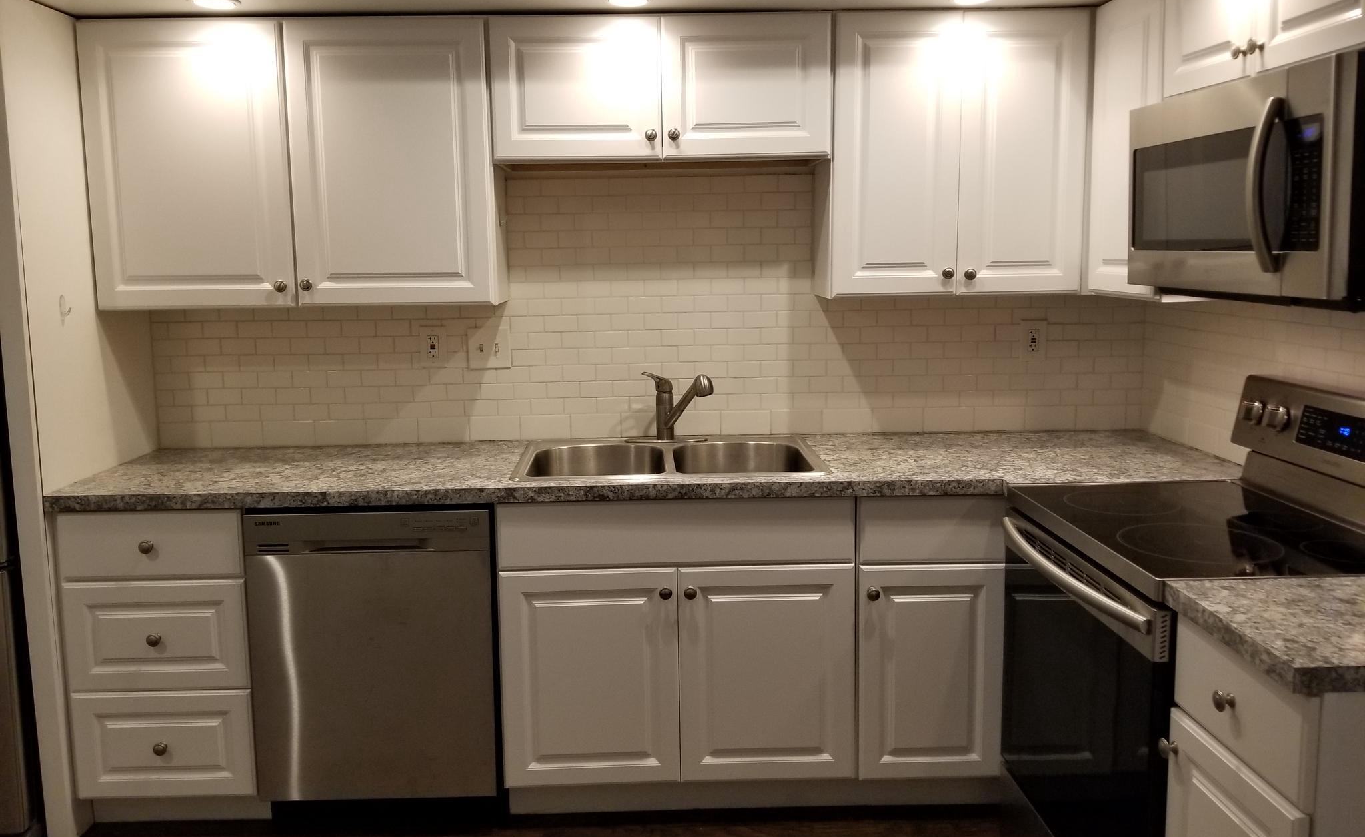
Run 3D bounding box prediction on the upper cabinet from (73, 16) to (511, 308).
[{"bbox_3d":[-1.062,-0.703,2.913,1.076,0.755,0.304,-1,6,-1],"label":"upper cabinet"}]

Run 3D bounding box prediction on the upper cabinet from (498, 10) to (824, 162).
[{"bbox_3d":[-0.058,-0.905,2.910,0.910,0.383,0.304,-1,6,-1],"label":"upper cabinet"}]

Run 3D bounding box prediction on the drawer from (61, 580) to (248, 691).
[{"bbox_3d":[-1.318,0.518,2.804,0.449,0.283,0.480,-1,6,-1],"label":"drawer"}]

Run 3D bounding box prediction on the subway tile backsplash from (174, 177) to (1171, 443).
[{"bbox_3d":[-0.091,-0.332,3.112,3.012,0.802,0.030,-1,6,-1],"label":"subway tile backsplash"}]

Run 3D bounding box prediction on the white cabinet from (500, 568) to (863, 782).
[{"bbox_3d":[-0.014,0.622,2.896,0.891,0.572,0.591,-1,6,-1],"label":"white cabinet"}]

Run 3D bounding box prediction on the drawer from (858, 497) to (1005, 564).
[{"bbox_3d":[0.626,0.248,2.811,0.369,0.162,0.480,-1,6,-1],"label":"drawer"}]

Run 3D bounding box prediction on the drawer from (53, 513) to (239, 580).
[{"bbox_3d":[-1.322,0.286,2.779,0.449,0.164,0.480,-1,6,-1],"label":"drawer"}]

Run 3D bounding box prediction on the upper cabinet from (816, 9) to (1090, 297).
[{"bbox_3d":[0.750,-0.735,2.944,0.692,0.755,0.304,-1,6,-1],"label":"upper cabinet"}]

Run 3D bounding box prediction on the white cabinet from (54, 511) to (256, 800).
[{"bbox_3d":[-1.318,0.563,2.865,0.449,0.744,0.591,-1,6,-1],"label":"white cabinet"}]

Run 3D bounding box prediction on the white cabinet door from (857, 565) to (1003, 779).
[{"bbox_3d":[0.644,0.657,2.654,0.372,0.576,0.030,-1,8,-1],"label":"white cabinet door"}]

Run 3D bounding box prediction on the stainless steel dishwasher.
[{"bbox_3d":[-0.786,0.569,2.876,0.608,0.757,0.591,-1,6,-1],"label":"stainless steel dishwasher"}]

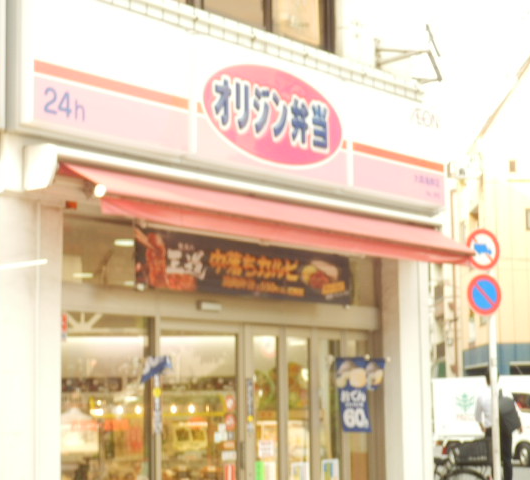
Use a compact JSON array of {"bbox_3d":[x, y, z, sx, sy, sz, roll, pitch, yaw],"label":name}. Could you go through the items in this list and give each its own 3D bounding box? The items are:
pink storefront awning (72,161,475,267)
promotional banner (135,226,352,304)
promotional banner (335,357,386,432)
[{"bbox_3d":[0.284,-0.124,13.366,0.395,0.397,5.660,-5,-7,33],"label":"pink storefront awning"},{"bbox_3d":[-0.088,0.244,13.517,0.050,0.457,3.167,-5,-7,33],"label":"promotional banner"},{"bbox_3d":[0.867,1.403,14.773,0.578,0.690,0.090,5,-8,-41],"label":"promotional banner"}]

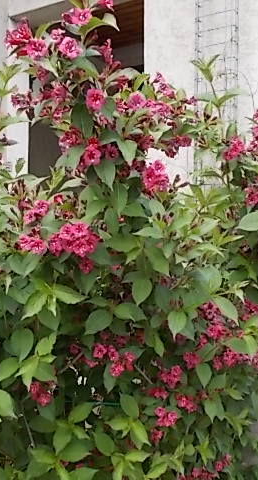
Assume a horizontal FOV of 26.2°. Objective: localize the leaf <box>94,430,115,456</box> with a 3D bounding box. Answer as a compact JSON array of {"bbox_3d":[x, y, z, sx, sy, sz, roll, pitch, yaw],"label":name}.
[{"bbox_3d":[-0.064,0.533,1.450,0.043,0.085,0.016,-39,-21,-22],"label":"leaf"}]

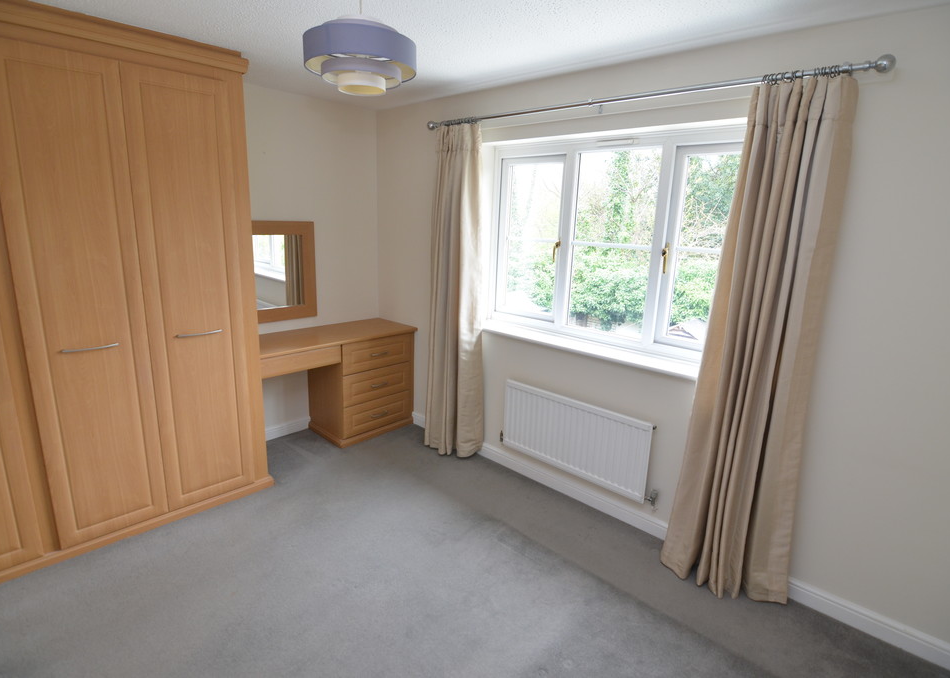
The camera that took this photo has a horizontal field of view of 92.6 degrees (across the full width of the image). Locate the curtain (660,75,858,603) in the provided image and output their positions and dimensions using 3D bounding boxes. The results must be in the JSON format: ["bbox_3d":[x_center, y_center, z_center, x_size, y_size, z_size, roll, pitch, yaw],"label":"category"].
[{"bbox_3d":[1.216,0.102,1.948,0.471,2.187,0.204,14,17,39],"label":"curtain"}]

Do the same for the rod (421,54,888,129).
[{"bbox_3d":[0.582,-1.204,2.335,2.368,0.079,0.110,14,17,39],"label":"rod"}]

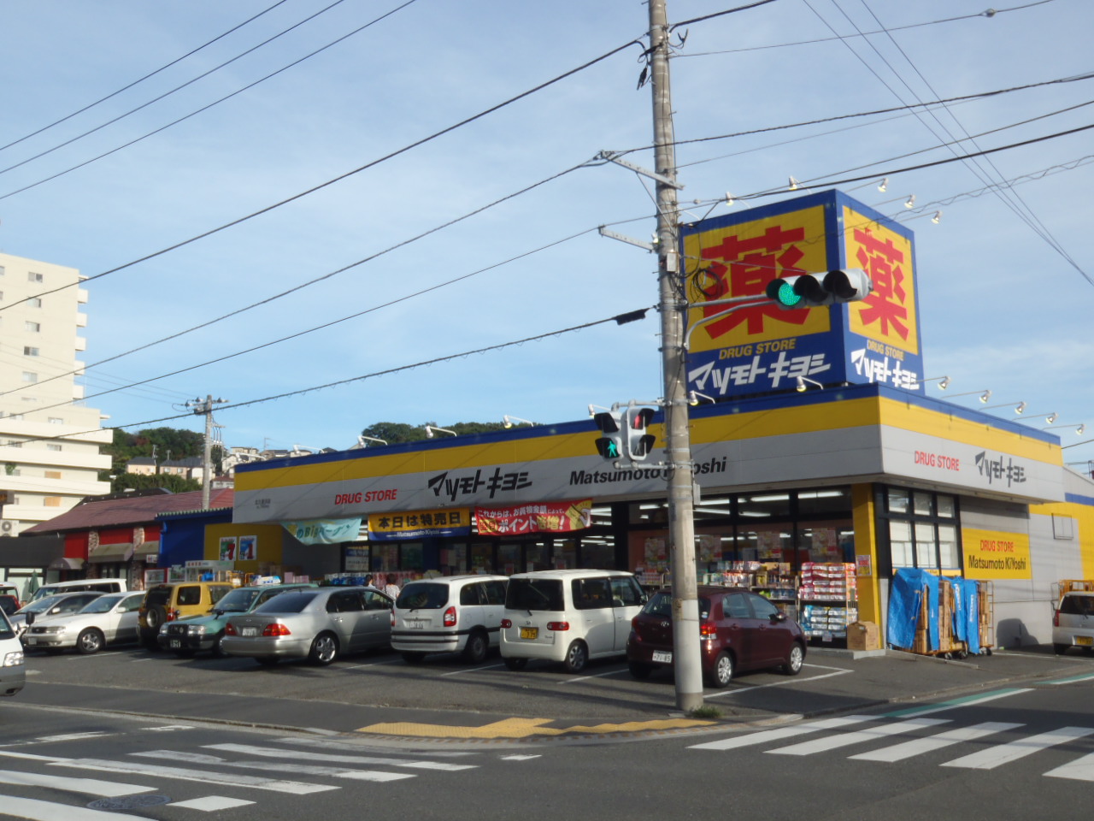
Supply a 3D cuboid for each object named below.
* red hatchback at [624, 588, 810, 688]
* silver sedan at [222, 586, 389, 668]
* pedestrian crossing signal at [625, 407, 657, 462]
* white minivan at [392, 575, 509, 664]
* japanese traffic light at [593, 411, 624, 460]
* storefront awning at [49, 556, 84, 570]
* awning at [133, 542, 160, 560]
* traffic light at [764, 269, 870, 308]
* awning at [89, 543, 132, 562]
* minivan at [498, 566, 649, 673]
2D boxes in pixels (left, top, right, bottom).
[{"bbox_3d":[2.960,3.730,19.200,1.695,1.520,3.750,-6,-10,38],"label":"red hatchback"},{"bbox_3d":[-4.060,4.280,23.000,1.830,1.470,4.990,-5,-9,34],"label":"silver sedan"},{"bbox_3d":[1.217,0.304,15.000,0.350,0.680,0.310,7,-12,-42],"label":"pedestrian crossing signal"},{"bbox_3d":[-1.330,4.230,23.500,1.740,1.660,4.310,-5,-9,30],"label":"white minivan"},{"bbox_3d":[0.850,0.355,15.500,0.350,0.660,0.310,-8,-11,39],"label":"japanese traffic light"},{"bbox_3d":[-19.638,6.250,46.443,1.910,0.460,0.500,-8,-11,39],"label":"storefront awning"},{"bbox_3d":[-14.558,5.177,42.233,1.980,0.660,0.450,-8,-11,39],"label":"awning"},{"bbox_3d":[3.424,-1.541,14.400,1.230,0.370,0.440,-7,-10,34],"label":"traffic light"},{"bbox_3d":[-16.879,5.549,44.158,2.668,0.660,0.450,-8,-11,39],"label":"awning"},{"bbox_3d":[0.600,3.870,21.250,1.475,1.730,3.395,-5,-9,32],"label":"minivan"}]

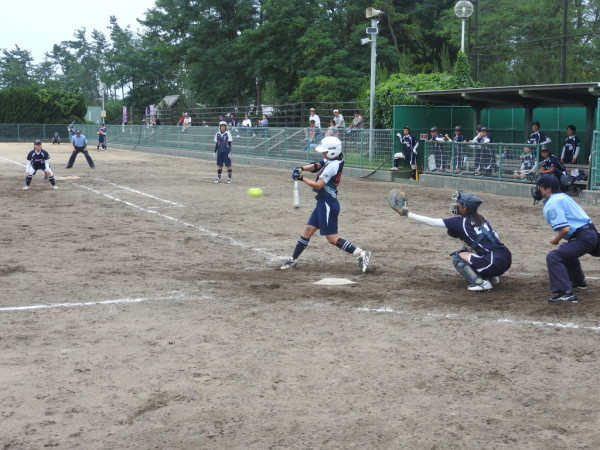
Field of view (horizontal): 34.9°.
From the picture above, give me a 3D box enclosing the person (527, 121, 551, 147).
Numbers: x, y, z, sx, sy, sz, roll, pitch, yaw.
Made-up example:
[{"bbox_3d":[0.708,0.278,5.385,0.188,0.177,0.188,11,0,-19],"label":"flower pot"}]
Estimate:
[{"bbox_3d":[5.878,-1.679,23.465,0.600,1.680,0.380,6,9,41],"label":"person"}]

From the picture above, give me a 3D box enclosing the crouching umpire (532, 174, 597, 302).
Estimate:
[{"bbox_3d":[2.746,0.099,9.765,0.780,1.240,0.780,3,7,21],"label":"crouching umpire"}]

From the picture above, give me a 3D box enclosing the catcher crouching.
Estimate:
[{"bbox_3d":[1.630,0.136,10.297,1.220,1.040,0.740,3,7,24],"label":"catcher crouching"}]

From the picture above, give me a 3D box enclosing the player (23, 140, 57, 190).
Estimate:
[{"bbox_3d":[-6.479,-1.525,23.837,0.860,1.230,0.620,-2,7,-20],"label":"player"}]

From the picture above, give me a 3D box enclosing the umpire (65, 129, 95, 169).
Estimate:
[{"bbox_3d":[-7.683,-2.674,33.393,1.000,1.340,0.550,-2,7,-16],"label":"umpire"}]

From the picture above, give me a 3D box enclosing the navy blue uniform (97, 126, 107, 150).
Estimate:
[{"bbox_3d":[-10.432,-4.630,50.102,0.530,1.490,0.420,0,6,0],"label":"navy blue uniform"}]

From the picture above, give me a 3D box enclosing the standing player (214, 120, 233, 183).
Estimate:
[{"bbox_3d":[-2.089,-1.959,25.693,0.520,1.670,0.360,0,6,-7],"label":"standing player"}]

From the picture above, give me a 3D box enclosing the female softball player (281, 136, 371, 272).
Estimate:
[{"bbox_3d":[0.296,-0.240,11.072,0.980,1.530,0.600,2,7,12],"label":"female softball player"}]

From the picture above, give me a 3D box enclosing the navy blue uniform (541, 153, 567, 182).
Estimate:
[{"bbox_3d":[5.596,-1.283,21.085,0.520,0.620,0.500,-5,8,-41],"label":"navy blue uniform"}]

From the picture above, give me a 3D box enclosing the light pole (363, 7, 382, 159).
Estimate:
[{"bbox_3d":[2.333,-4.554,30.682,0.550,4.900,0.500,4,7,30],"label":"light pole"}]

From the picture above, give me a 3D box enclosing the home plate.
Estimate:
[{"bbox_3d":[0.416,0.618,10.246,0.432,0.035,0.432,3,7,21],"label":"home plate"}]

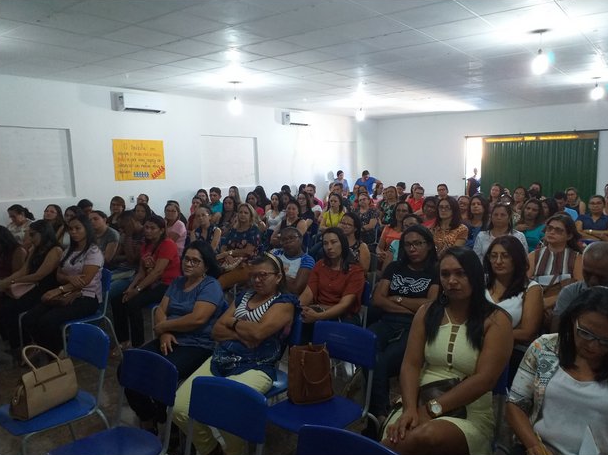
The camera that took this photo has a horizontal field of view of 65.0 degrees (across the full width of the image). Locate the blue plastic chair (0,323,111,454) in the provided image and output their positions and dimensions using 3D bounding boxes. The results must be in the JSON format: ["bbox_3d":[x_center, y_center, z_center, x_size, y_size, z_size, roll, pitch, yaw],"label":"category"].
[{"bbox_3d":[-1.334,0.997,2.543,0.430,0.830,0.530,5,10,37],"label":"blue plastic chair"}]

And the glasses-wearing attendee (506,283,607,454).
[{"bbox_3d":[0.943,0.875,1.651,0.520,1.260,0.780,4,10,36],"label":"glasses-wearing attendee"}]

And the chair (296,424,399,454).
[{"bbox_3d":[0.058,1.120,1.501,0.430,0.810,0.530,4,10,33],"label":"chair"}]

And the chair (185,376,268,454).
[{"bbox_3d":[-0.434,1.024,1.762,0.440,0.820,0.530,4,9,36],"label":"chair"}]

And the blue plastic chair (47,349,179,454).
[{"bbox_3d":[-0.866,1.047,2.139,0.430,0.830,0.530,5,10,35],"label":"blue plastic chair"}]

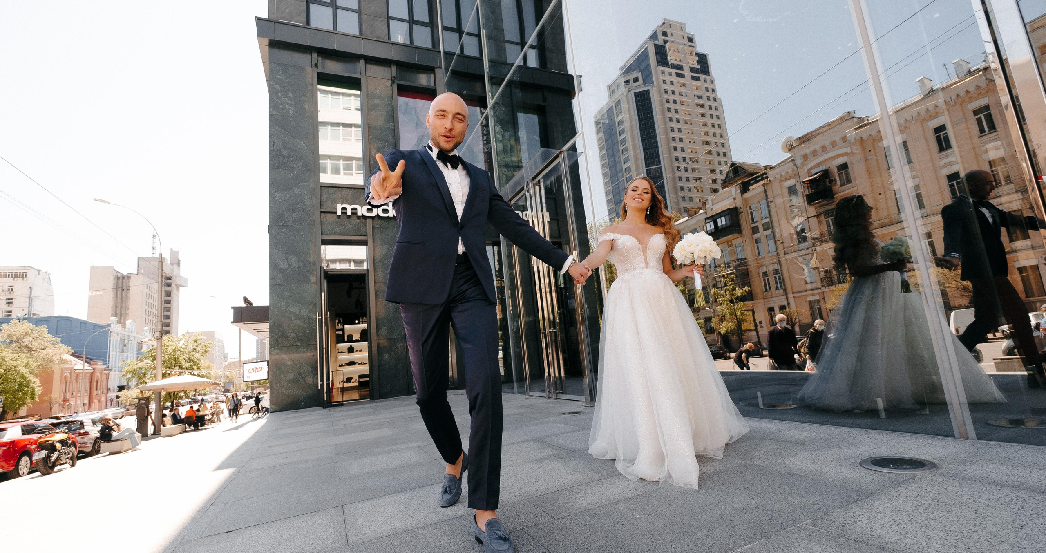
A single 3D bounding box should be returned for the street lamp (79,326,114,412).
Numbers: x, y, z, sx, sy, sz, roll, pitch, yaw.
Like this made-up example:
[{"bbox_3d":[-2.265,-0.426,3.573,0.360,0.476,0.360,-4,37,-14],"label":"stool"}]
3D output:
[{"bbox_3d":[-40.788,9.229,41.730,2.300,8.671,0.350,-2,-10,-24],"label":"street lamp"}]

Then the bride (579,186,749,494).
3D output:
[{"bbox_3d":[0.853,0.207,2.668,1.191,1.646,1.229,-4,-9,-8],"label":"bride"}]

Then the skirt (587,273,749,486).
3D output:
[{"bbox_3d":[0.925,0.483,2.628,1.100,1.077,1.229,-4,-9,-8],"label":"skirt"}]

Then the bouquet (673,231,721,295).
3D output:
[{"bbox_3d":[0.986,-0.062,2.462,0.280,0.420,0.280,-4,-9,-8],"label":"bouquet"}]

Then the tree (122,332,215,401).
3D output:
[{"bbox_3d":[-24.904,7.216,30.898,5.100,6.402,5.100,-2,-10,-24],"label":"tree"}]

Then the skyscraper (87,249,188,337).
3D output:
[{"bbox_3d":[-156.511,20.693,177.903,20.000,59.582,30.000,-2,-10,-24],"label":"skyscraper"}]

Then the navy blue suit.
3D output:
[{"bbox_3d":[-0.187,0.178,1.931,0.912,1.471,0.915,-2,-10,-20],"label":"navy blue suit"}]

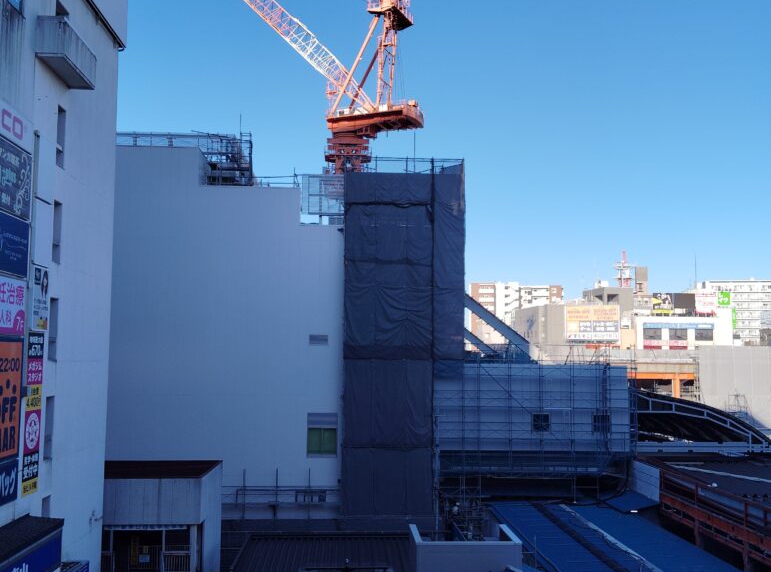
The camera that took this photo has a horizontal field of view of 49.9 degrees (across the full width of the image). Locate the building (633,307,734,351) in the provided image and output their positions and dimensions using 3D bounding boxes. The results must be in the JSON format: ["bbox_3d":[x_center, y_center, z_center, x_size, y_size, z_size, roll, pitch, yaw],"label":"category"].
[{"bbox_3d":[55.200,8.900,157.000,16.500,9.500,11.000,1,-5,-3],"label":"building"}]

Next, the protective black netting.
[{"bbox_3d":[1.098,3.237,50.400,7.133,20.964,2.000,1,-5,-3],"label":"protective black netting"}]

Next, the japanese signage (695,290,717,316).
[{"bbox_3d":[58.633,3.209,152.000,3.785,4.696,0.500,1,-5,-3],"label":"japanese signage"}]

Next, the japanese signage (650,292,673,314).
[{"bbox_3d":[50.571,3.209,152.000,3.836,3.961,0.500,1,-5,-3],"label":"japanese signage"}]

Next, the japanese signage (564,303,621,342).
[{"bbox_3d":[33.928,6.155,136.000,9.057,6.107,0.600,1,-5,-3],"label":"japanese signage"}]

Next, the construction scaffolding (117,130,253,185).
[{"bbox_3d":[-12.970,-8.344,54.300,8.300,3.200,4.000,1,-5,-3],"label":"construction scaffolding"}]

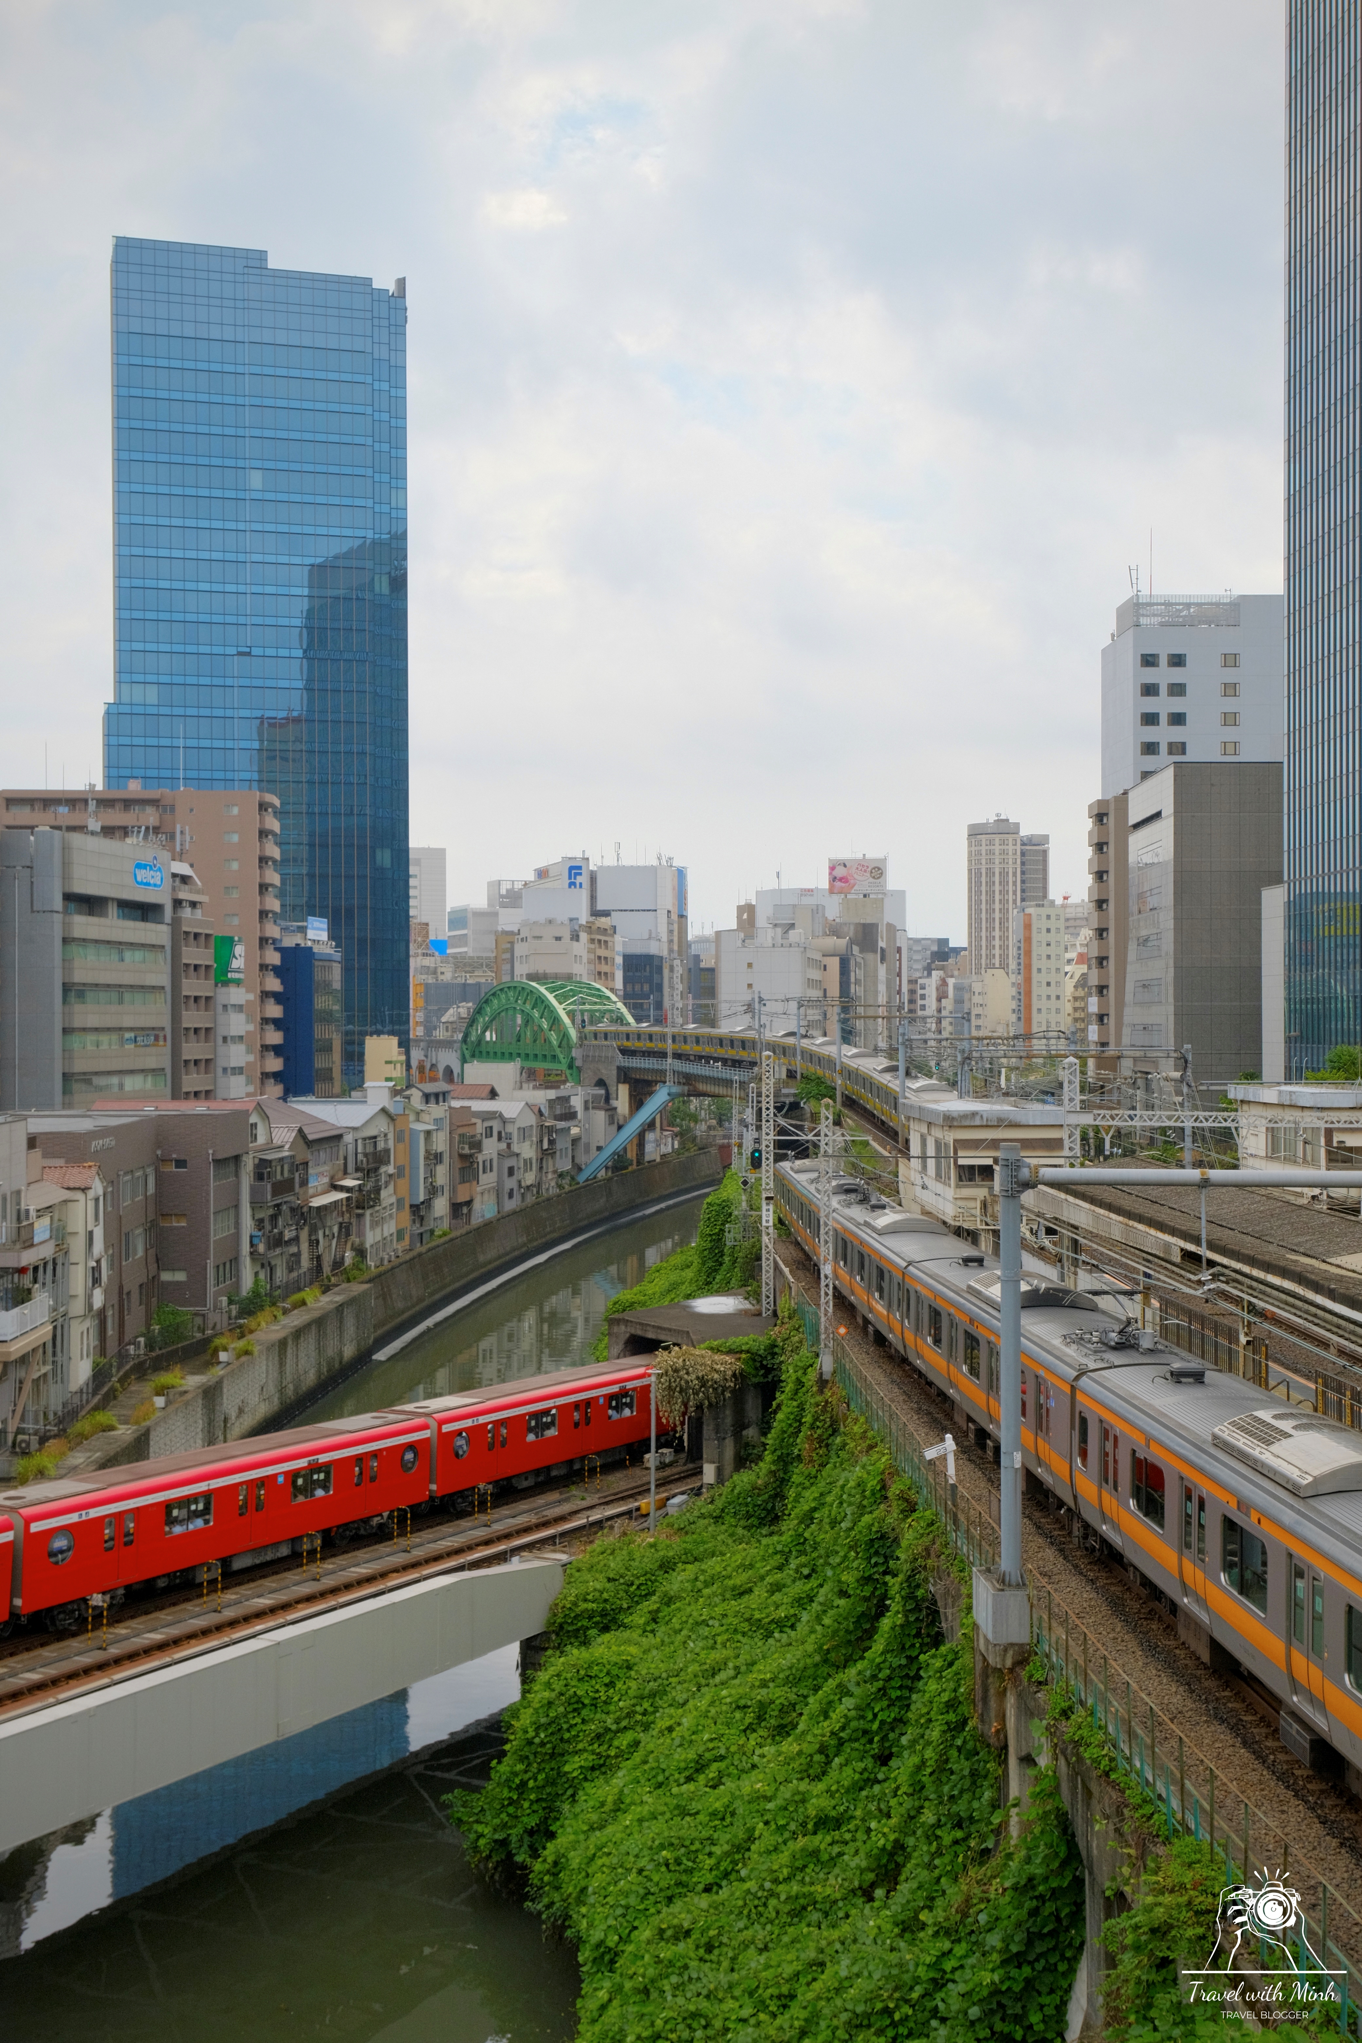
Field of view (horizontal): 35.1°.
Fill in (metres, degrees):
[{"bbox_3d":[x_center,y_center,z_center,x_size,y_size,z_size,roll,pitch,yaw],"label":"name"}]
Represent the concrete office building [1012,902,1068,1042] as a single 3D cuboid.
[{"bbox_3d":[75.600,-4.500,455.000,9.500,40.500,11.000,0,0,20],"label":"concrete office building"}]

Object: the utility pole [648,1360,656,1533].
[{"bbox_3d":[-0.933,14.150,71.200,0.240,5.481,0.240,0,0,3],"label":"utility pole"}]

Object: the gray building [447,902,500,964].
[{"bbox_3d":[-43.300,-4.000,446.000,7.000,39.000,17.000,0,0,-20],"label":"gray building"}]

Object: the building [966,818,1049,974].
[{"bbox_3d":[113.500,-26.500,752.000,27.000,85.000,28.000,0,0,7],"label":"building"}]

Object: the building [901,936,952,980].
[{"bbox_3d":[80.699,-6.427,717.000,15.000,42.853,14.000,0,0,0],"label":"building"}]

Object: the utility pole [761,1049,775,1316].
[{"bbox_3d":[3.558,6.611,88.000,0.520,10.878,0.520,0,0,3],"label":"utility pole"}]

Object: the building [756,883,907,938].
[{"bbox_3d":[34.000,-7.000,485.000,27.000,45.000,19.000,0,0,-22],"label":"building"}]

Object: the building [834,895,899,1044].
[{"bbox_3d":[33.000,-3.000,385.000,11.500,38.700,13.000,0,0,6],"label":"building"}]

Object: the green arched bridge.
[{"bbox_3d":[-20.300,0.900,325.000,10.500,14.600,71.500,0,0,-18],"label":"green arched bridge"}]

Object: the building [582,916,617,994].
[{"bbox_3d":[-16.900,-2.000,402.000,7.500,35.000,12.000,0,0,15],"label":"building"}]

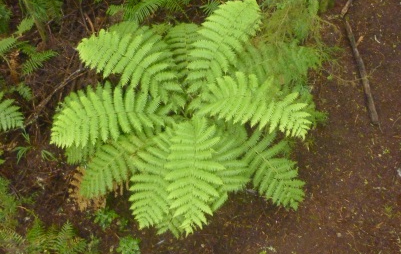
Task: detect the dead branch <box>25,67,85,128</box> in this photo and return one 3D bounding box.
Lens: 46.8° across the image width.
[{"bbox_3d":[-1.495,-0.320,4.790,0.120,0.080,0.856,31,67,17],"label":"dead branch"}]

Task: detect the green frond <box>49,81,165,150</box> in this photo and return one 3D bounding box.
[{"bbox_3d":[-0.683,-0.094,3.590,0.880,0.270,0.370,-10,61,-4],"label":"green frond"}]

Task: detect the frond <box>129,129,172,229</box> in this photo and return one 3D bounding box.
[{"bbox_3d":[-0.300,0.353,3.366,0.340,0.270,0.746,11,62,8],"label":"frond"}]

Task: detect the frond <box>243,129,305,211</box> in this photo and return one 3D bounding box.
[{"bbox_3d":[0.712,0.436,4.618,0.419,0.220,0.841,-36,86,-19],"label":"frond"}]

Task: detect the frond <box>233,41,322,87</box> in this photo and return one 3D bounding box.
[{"bbox_3d":[0.879,-0.693,5.302,1.098,0.250,0.481,-6,59,-16],"label":"frond"}]

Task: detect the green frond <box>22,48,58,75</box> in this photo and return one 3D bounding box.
[{"bbox_3d":[-2.162,-0.868,6.260,0.431,0.120,0.230,-33,64,-18],"label":"green frond"}]

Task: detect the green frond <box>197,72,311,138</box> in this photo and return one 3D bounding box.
[{"bbox_3d":[0.390,-0.141,3.583,0.880,0.270,0.360,11,62,7],"label":"green frond"}]

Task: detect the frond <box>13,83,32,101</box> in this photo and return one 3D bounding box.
[{"bbox_3d":[-1.795,-0.348,4.666,0.262,0.090,0.150,33,67,18],"label":"frond"}]

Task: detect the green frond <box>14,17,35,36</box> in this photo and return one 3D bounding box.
[{"bbox_3d":[-2.439,-1.382,6.448,0.299,0.100,0.181,-37,64,2],"label":"green frond"}]

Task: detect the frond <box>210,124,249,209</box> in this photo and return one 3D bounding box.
[{"bbox_3d":[0.095,0.284,3.495,0.380,0.270,0.688,-10,61,-4],"label":"frond"}]

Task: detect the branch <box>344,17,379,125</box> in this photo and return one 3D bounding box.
[{"bbox_3d":[1.685,-0.614,4.867,0.080,0.070,1.339,-4,61,0],"label":"branch"}]

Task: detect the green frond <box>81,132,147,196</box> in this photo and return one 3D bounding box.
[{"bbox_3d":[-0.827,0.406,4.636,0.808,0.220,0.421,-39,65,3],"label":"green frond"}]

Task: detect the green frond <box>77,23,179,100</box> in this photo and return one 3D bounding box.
[{"bbox_3d":[-0.598,-0.505,3.813,0.945,0.270,0.380,27,65,15],"label":"green frond"}]

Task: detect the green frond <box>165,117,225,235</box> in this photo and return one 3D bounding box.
[{"bbox_3d":[-0.053,0.435,4.158,0.503,0.250,1.031,2,70,1],"label":"green frond"}]

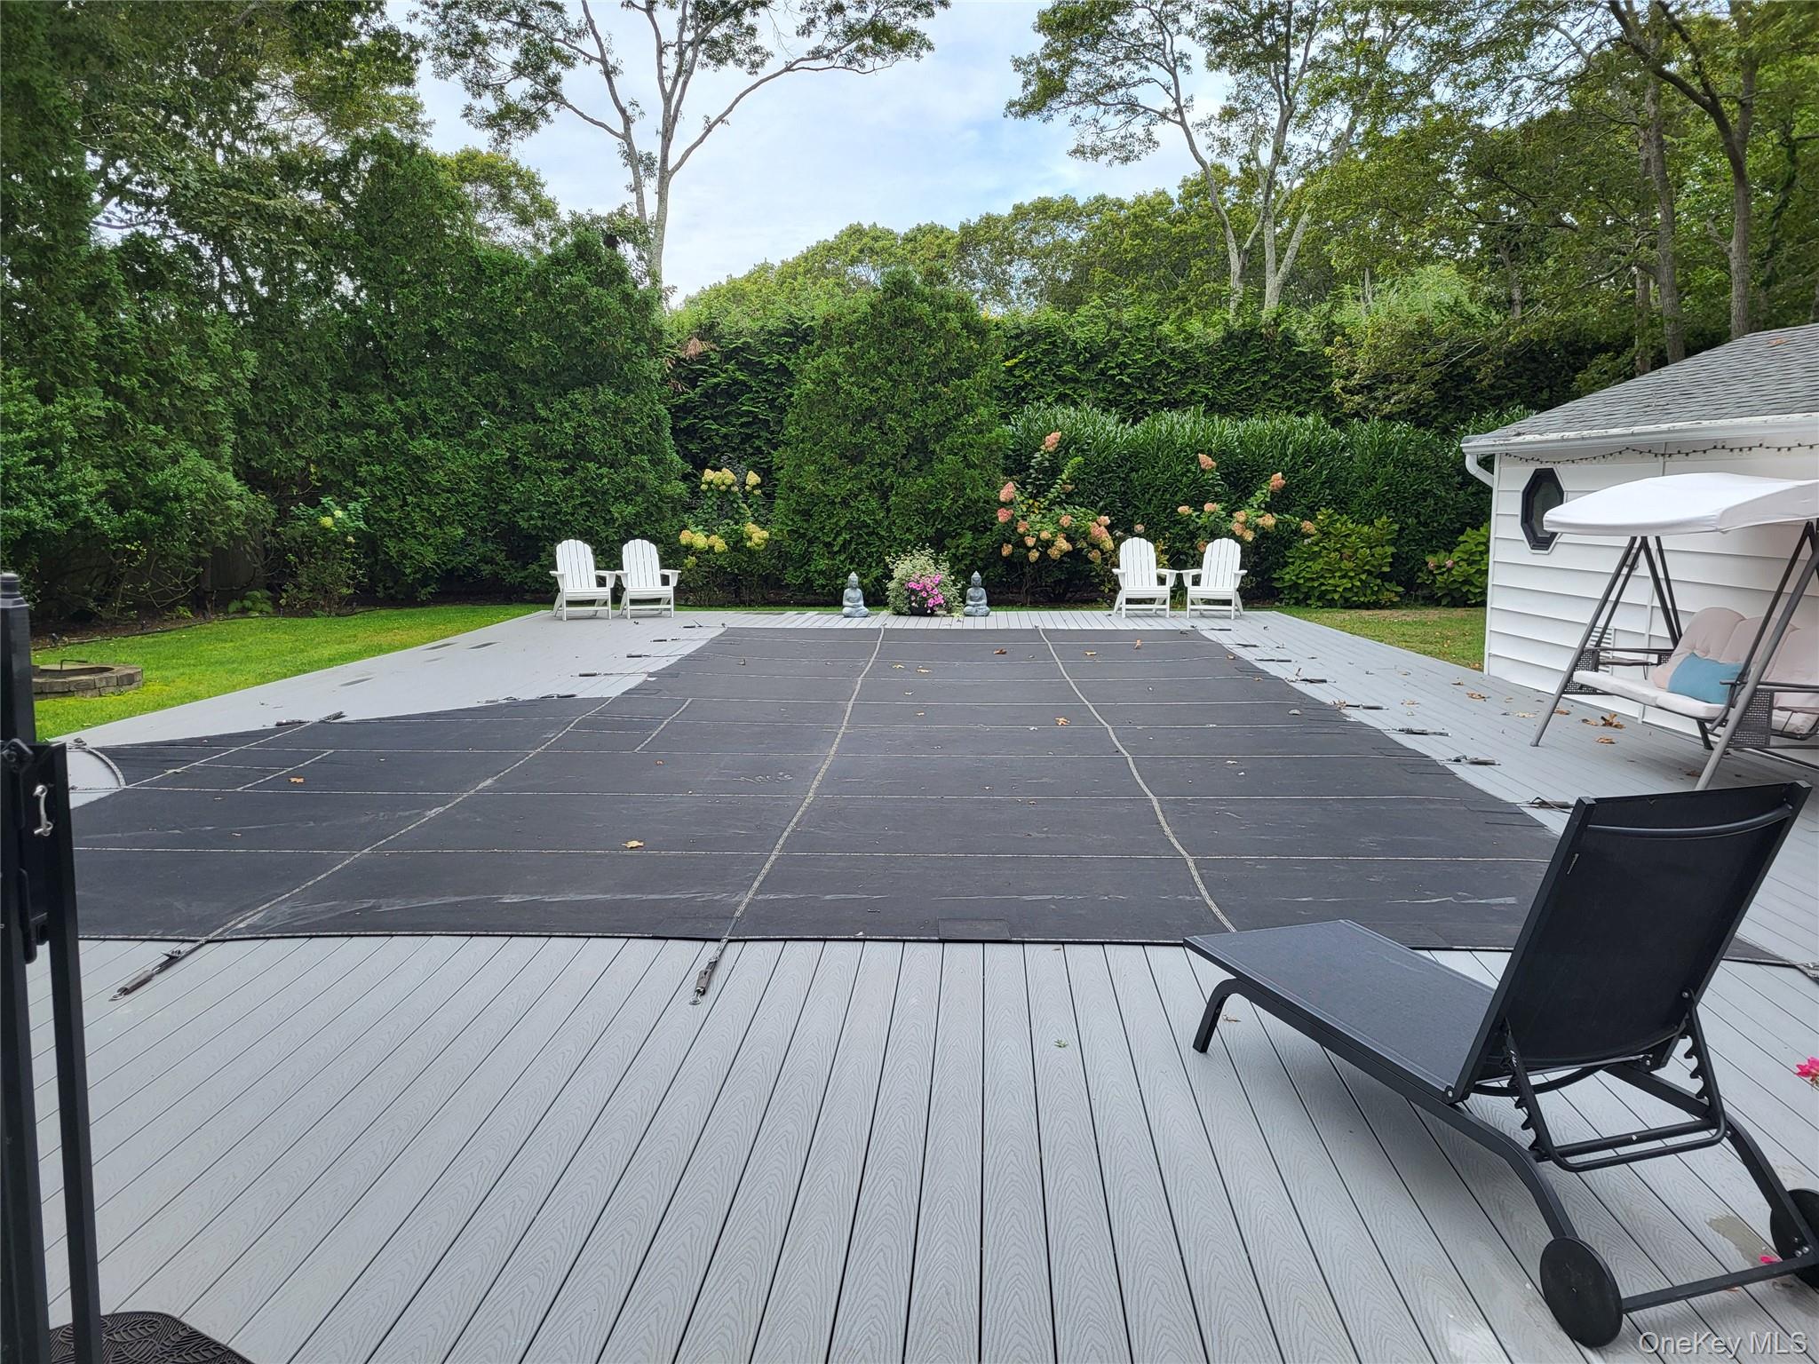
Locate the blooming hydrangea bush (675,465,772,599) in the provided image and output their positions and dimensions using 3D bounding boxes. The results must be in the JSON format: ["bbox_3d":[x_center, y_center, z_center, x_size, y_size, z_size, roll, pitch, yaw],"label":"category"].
[{"bbox_3d":[-2.804,-2.219,20.867,1.380,2.050,1.300,0,8,0],"label":"blooming hydrangea bush"}]

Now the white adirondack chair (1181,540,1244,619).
[{"bbox_3d":[3.928,-1.320,17.394,0.800,0.990,0.890,3,8,22],"label":"white adirondack chair"}]

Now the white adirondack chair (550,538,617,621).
[{"bbox_3d":[-4.197,-1.312,17.421,0.800,0.990,0.890,-4,9,-24],"label":"white adirondack chair"}]

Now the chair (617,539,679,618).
[{"bbox_3d":[-3.408,-1.342,17.635,0.800,0.990,0.890,-3,8,-20],"label":"chair"}]

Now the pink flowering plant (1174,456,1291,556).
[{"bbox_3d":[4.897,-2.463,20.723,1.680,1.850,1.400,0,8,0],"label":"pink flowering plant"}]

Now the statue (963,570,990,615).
[{"bbox_3d":[0.862,-1.153,17.716,0.340,0.580,0.260,0,8,-3],"label":"statue"}]

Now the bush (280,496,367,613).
[{"bbox_3d":[-8.228,-1.837,19.407,1.150,1.650,1.100,0,8,0],"label":"bush"}]

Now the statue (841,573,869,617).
[{"bbox_3d":[-0.692,-1.132,17.581,0.340,0.580,0.260,-3,8,-18],"label":"statue"}]

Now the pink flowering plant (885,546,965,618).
[{"bbox_3d":[0.193,-1.334,17.867,1.000,0.900,0.900,0,8,0],"label":"pink flowering plant"}]

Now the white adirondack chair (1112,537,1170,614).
[{"bbox_3d":[2.999,-1.356,17.667,0.800,0.990,0.890,-1,8,-7],"label":"white adirondack chair"}]

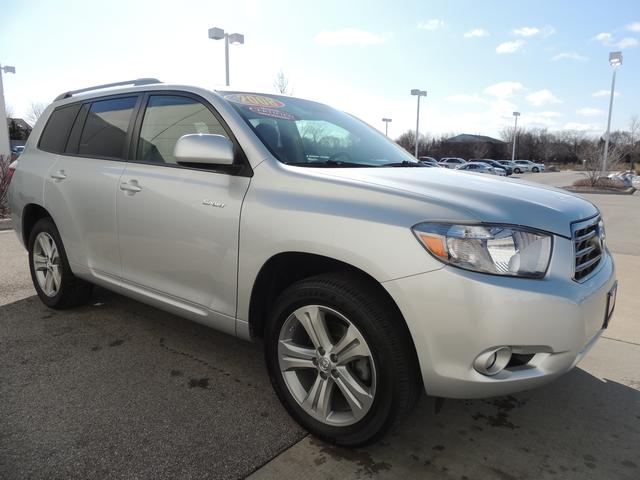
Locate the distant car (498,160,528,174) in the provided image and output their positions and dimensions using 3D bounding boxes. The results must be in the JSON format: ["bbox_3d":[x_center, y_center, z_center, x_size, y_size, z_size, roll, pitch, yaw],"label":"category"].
[{"bbox_3d":[20.375,-8.098,49.000,4.650,1.460,1.820,8,13,38],"label":"distant car"}]

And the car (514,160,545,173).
[{"bbox_3d":[24.172,-8.636,52.575,4.700,1.450,1.800,8,13,38],"label":"car"}]

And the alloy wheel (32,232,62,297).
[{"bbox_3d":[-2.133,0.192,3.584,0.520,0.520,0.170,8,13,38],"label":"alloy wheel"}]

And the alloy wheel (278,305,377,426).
[{"bbox_3d":[0.068,0.510,1.913,0.515,0.515,0.200,8,13,38],"label":"alloy wheel"}]

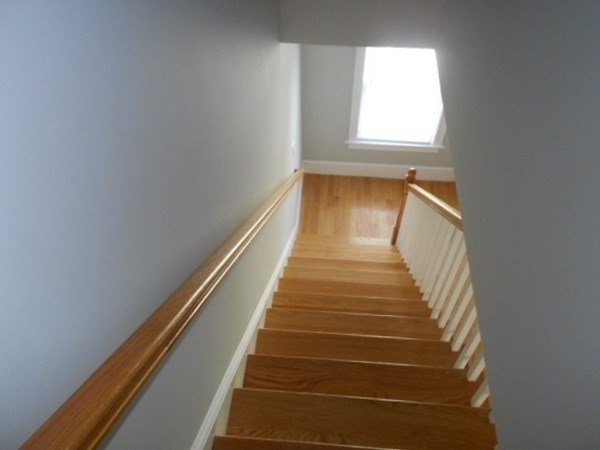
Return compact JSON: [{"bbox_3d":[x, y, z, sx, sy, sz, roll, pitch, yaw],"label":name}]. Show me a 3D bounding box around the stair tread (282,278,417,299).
[{"bbox_3d":[0.338,0.515,3.163,0.985,0.030,0.262,3,50,4],"label":"stair tread"}]

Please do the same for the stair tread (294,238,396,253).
[{"bbox_3d":[0.435,0.297,4.379,0.985,0.030,0.262,3,50,4],"label":"stair tread"}]

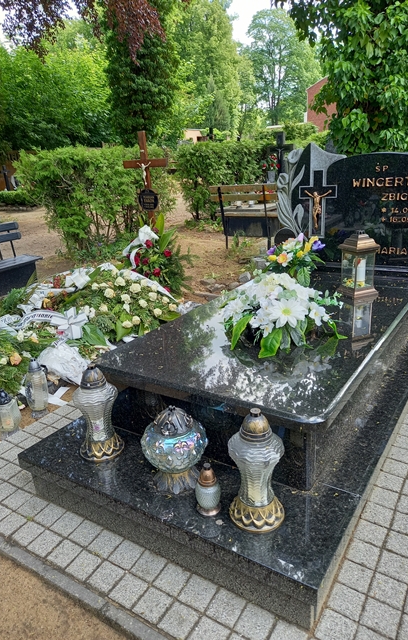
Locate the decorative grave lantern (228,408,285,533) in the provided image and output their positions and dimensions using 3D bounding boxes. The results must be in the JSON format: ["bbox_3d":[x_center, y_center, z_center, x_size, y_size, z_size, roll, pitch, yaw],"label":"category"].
[{"bbox_3d":[0.162,0.444,1.423,0.176,0.370,0.176,-3,19,1],"label":"decorative grave lantern"}]

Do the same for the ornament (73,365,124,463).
[{"bbox_3d":[-0.421,0.352,1.823,0.178,0.370,0.178,-3,19,1],"label":"ornament"}]

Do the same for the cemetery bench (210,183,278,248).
[{"bbox_3d":[0.690,-1.494,6.674,1.080,0.880,0.550,9,22,32],"label":"cemetery bench"}]

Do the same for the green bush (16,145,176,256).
[{"bbox_3d":[-1.850,-2.330,8.550,1.400,1.620,2.700,9,23,32],"label":"green bush"}]

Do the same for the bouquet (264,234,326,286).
[{"bbox_3d":[0.600,-0.406,3.030,0.340,0.310,0.310,9,22,32],"label":"bouquet"}]

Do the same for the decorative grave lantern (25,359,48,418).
[{"bbox_3d":[-0.897,0.371,2.490,0.120,0.325,0.120,9,22,32],"label":"decorative grave lantern"}]

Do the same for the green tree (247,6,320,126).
[{"bbox_3d":[7.900,-23.200,47.200,8.000,14.800,8.000,9,23,32],"label":"green tree"}]

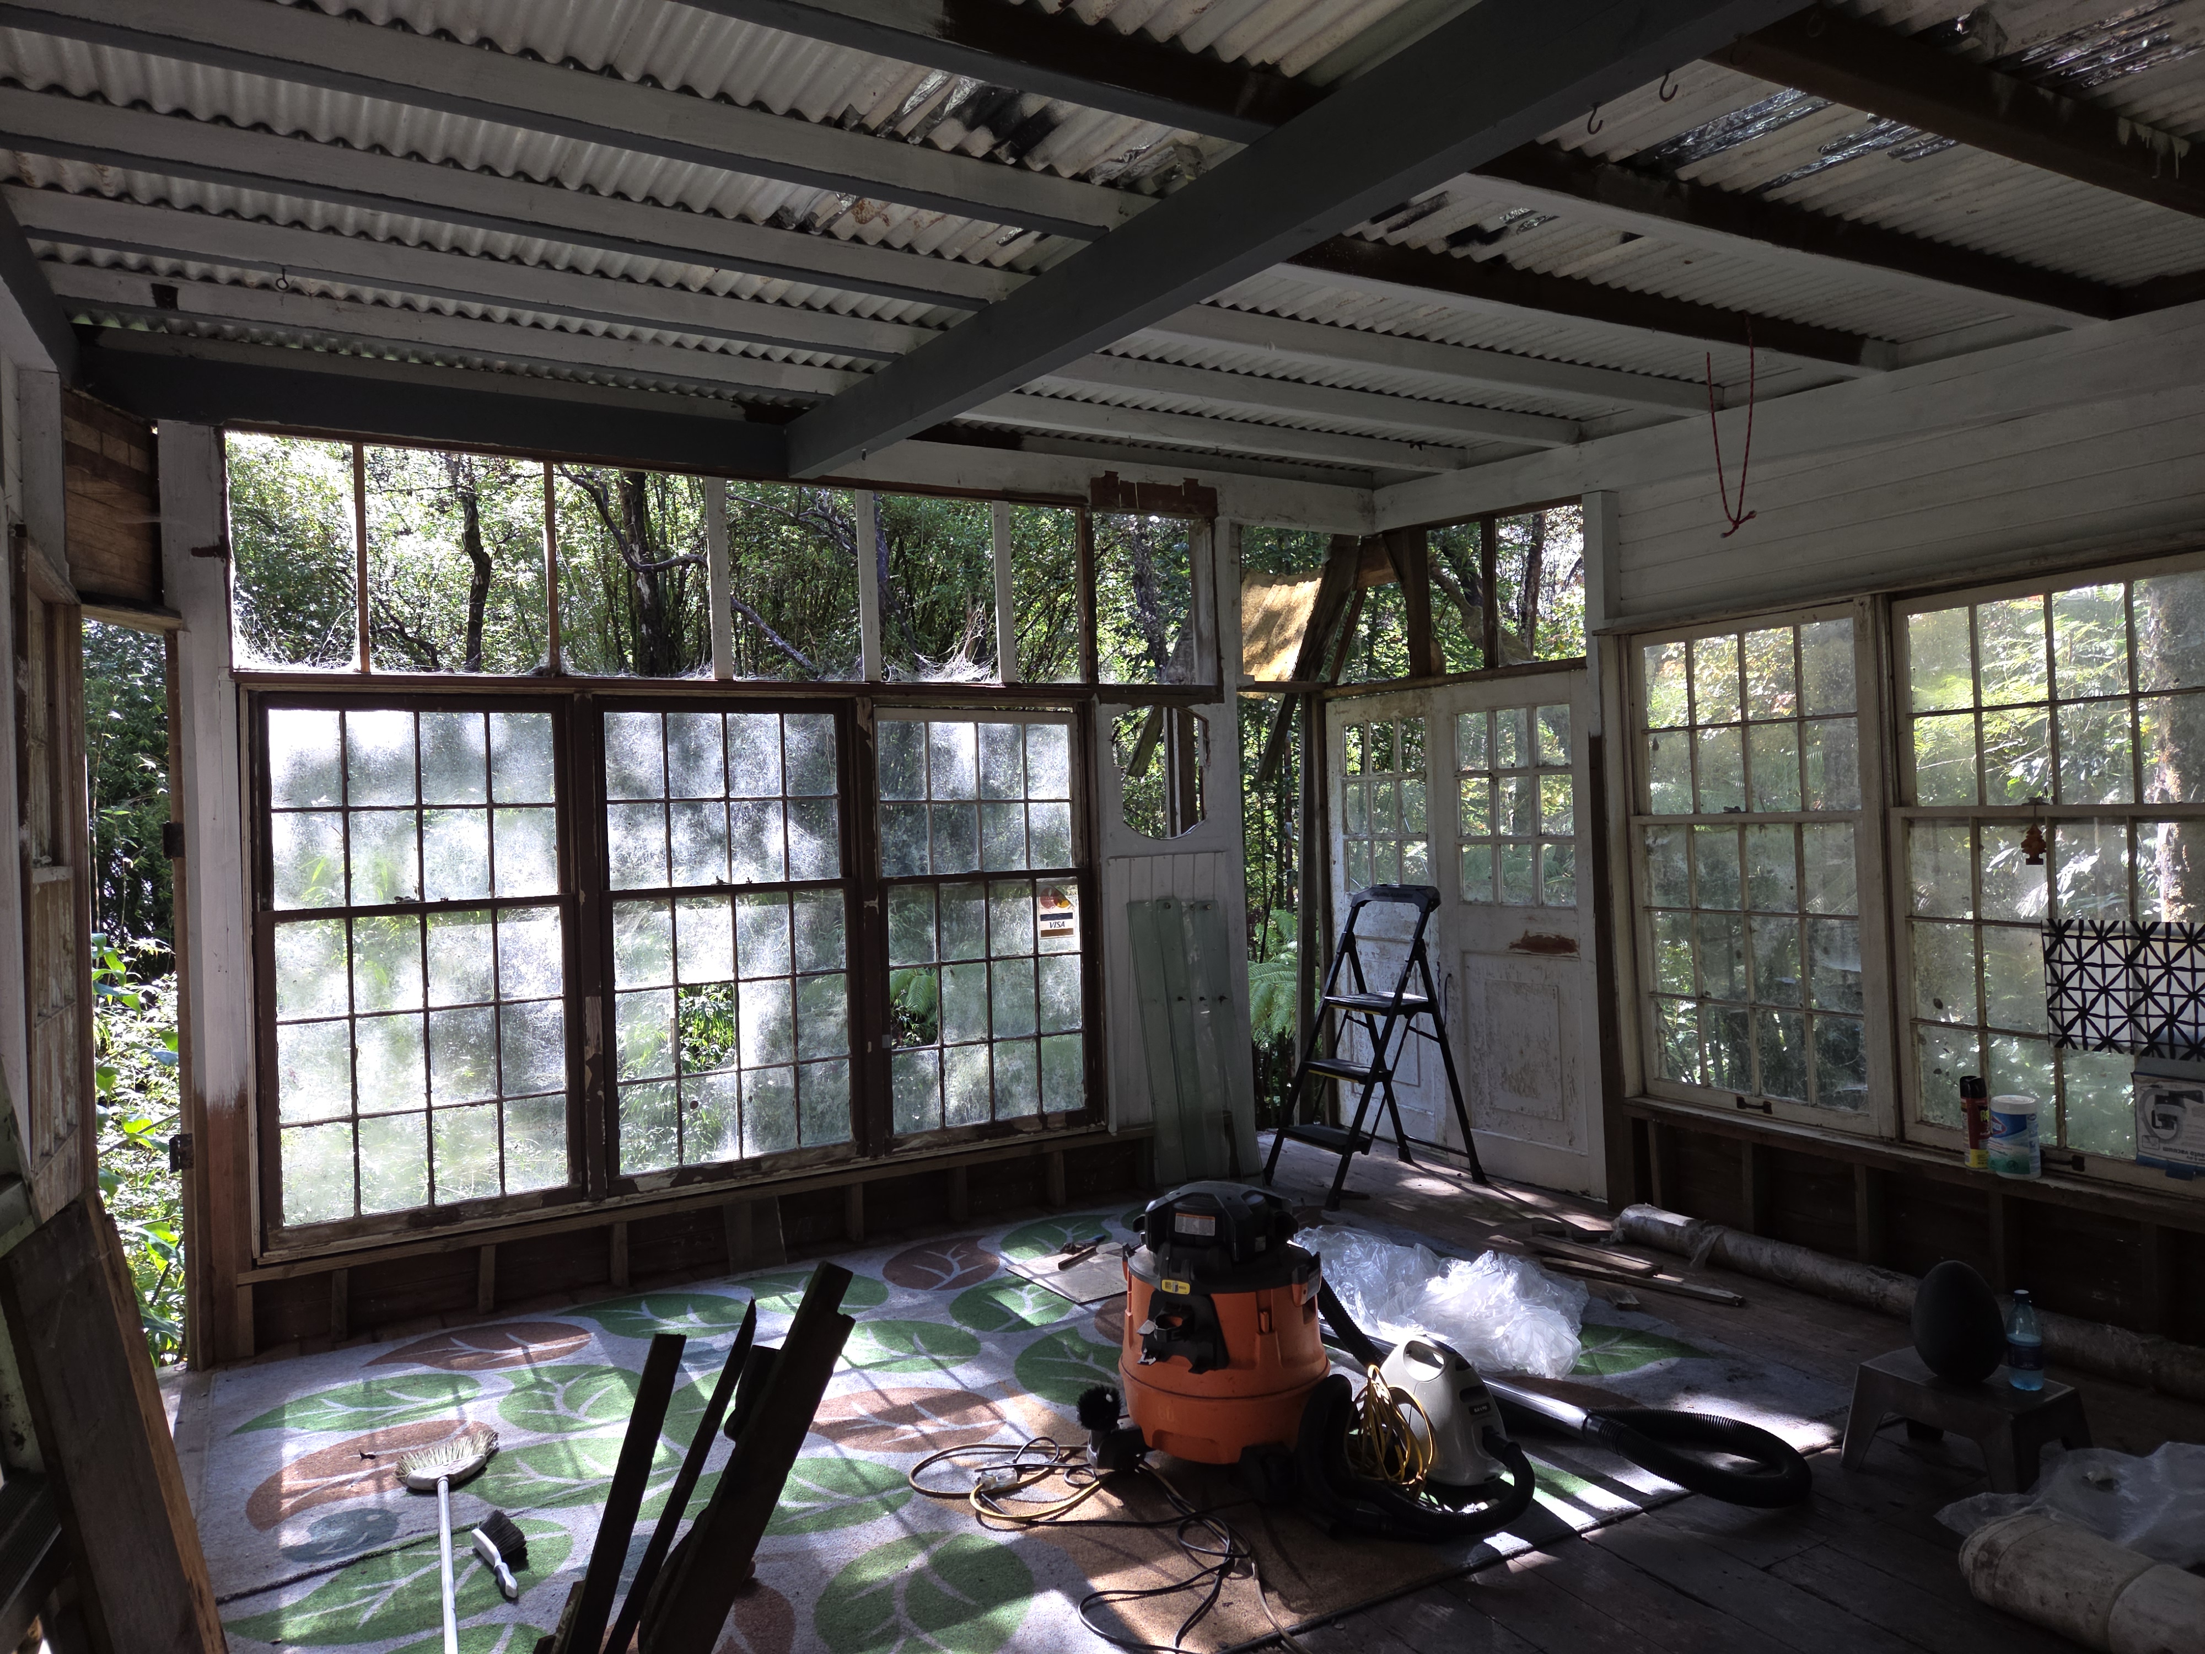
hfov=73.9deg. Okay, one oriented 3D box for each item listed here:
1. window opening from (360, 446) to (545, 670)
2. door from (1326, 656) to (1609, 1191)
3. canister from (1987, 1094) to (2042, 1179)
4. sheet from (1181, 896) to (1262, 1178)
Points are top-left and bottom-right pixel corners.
[{"bbox_3d":[-2.039,-0.831,4.678,0.551,0.691,0.070,-2,0,-30],"label":"window opening"},{"bbox_3d":[1.464,0.407,6.098,0.050,1.977,1.510,-2,0,-30],"label":"door"},{"bbox_3d":[2.533,0.861,4.067,0.137,0.210,0.137,-2,0,-30],"label":"canister"},{"bbox_3d":[0.481,0.873,6.003,0.220,1.168,0.020,-7,-2,-30],"label":"sheet"}]

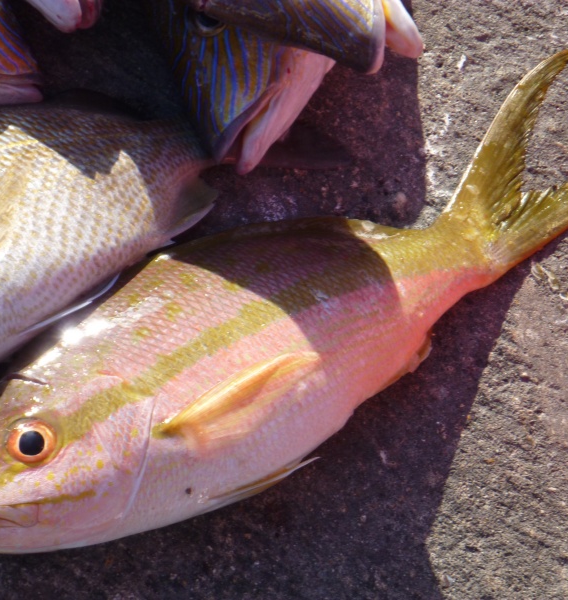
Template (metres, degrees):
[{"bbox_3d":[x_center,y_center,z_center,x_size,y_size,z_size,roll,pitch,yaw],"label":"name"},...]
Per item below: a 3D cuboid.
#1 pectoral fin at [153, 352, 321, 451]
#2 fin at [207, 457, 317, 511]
[{"bbox_3d":[-0.022,0.048,1.380,0.086,0.014,0.027,-24,74,-7],"label":"pectoral fin"},{"bbox_3d":[-0.009,0.086,1.390,0.057,0.014,0.011,-21,85,-2],"label":"fin"}]

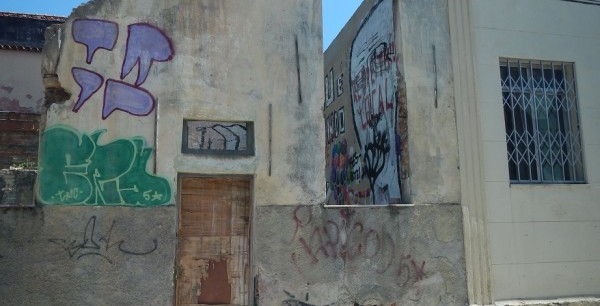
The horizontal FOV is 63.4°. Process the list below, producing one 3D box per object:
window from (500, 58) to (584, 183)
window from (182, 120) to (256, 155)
[{"bbox_3d":[3.099,-0.413,6.175,1.113,1.591,0.140,1,-9,-14],"label":"window"},{"bbox_3d":[-0.856,-0.162,5.138,0.750,0.371,0.100,1,-9,-14],"label":"window"}]

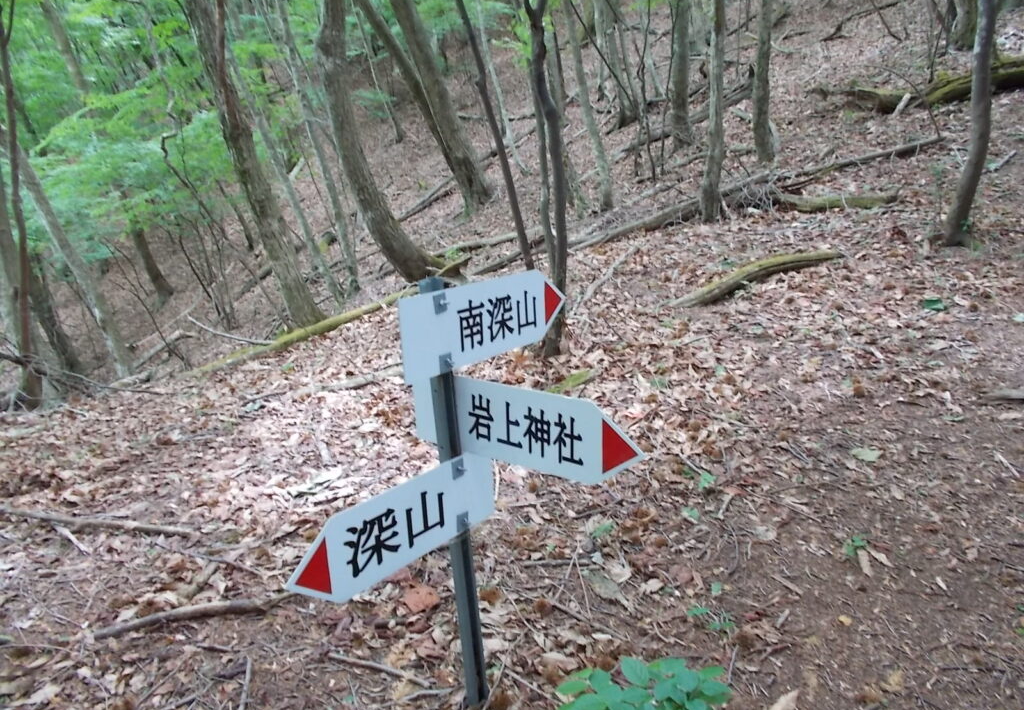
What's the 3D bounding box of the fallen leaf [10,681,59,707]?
[{"bbox_3d":[-1.346,0.958,2.171,0.115,0.025,0.065,-18,20,-28],"label":"fallen leaf"}]

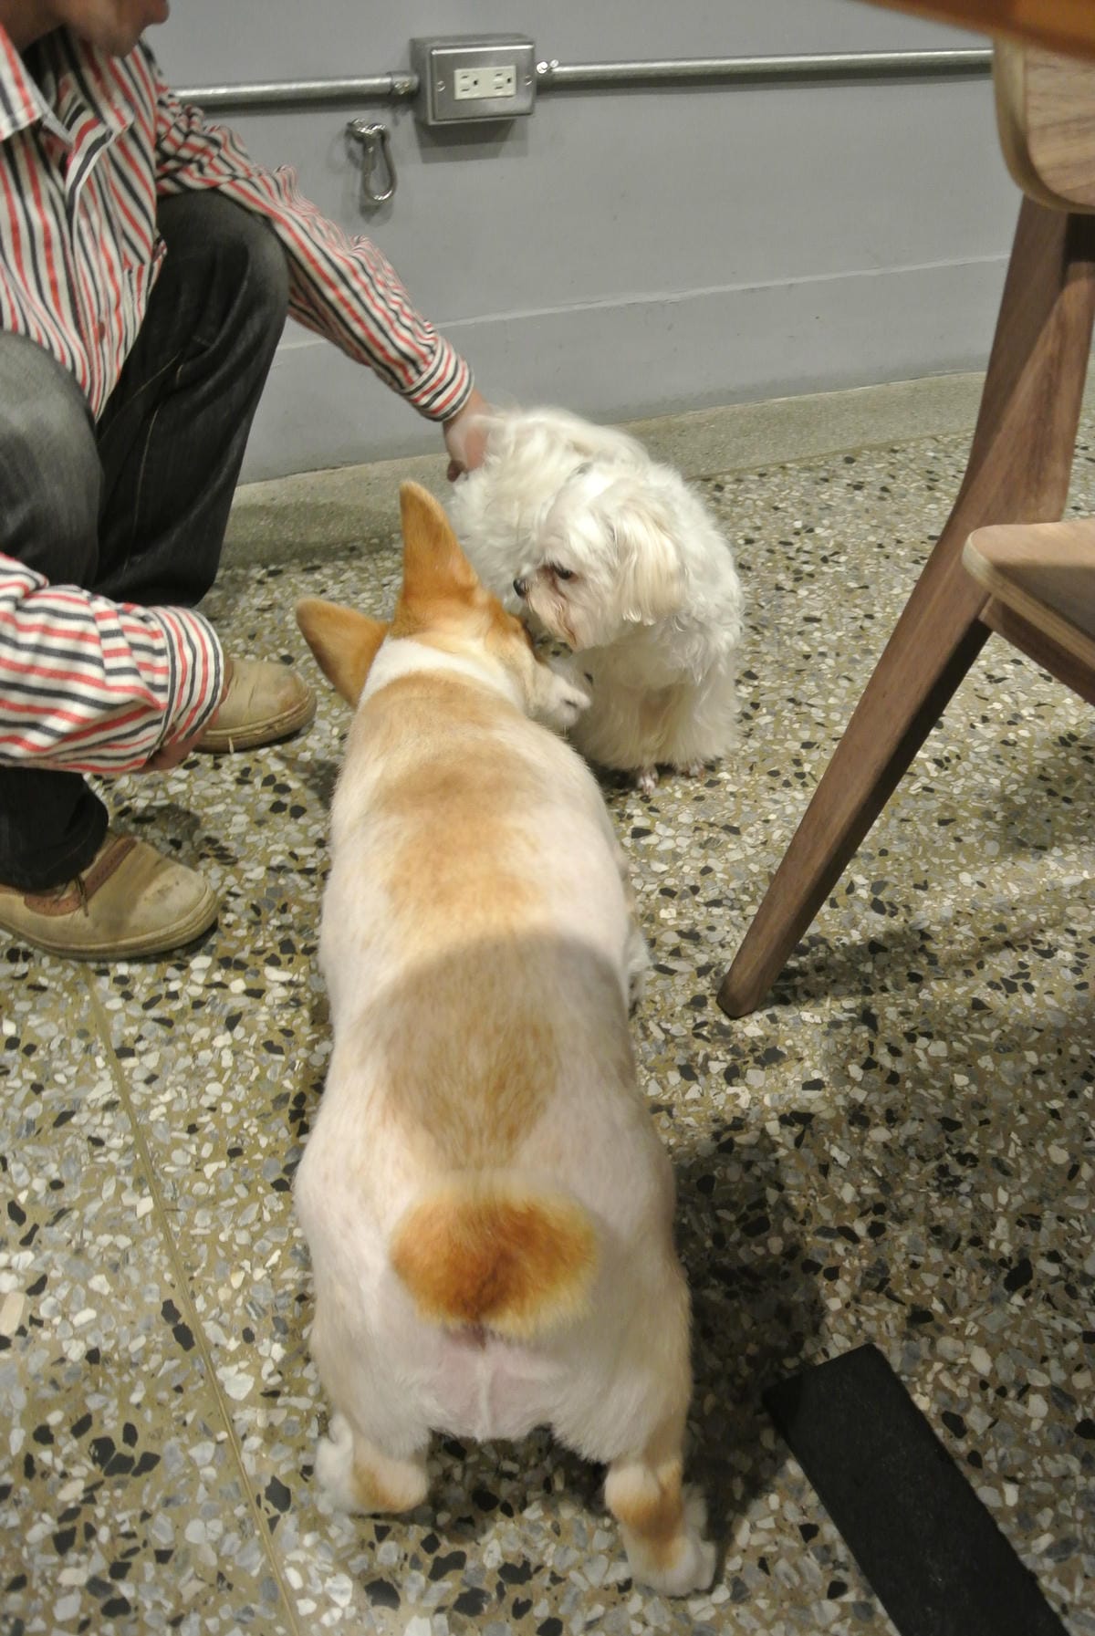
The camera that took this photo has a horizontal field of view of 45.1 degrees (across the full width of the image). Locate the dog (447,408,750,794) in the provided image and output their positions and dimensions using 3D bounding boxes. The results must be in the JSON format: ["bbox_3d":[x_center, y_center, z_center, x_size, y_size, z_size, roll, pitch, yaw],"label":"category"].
[{"bbox_3d":[0.047,-0.226,1.284,0.220,0.325,0.360,-22,42,-27],"label":"dog"}]

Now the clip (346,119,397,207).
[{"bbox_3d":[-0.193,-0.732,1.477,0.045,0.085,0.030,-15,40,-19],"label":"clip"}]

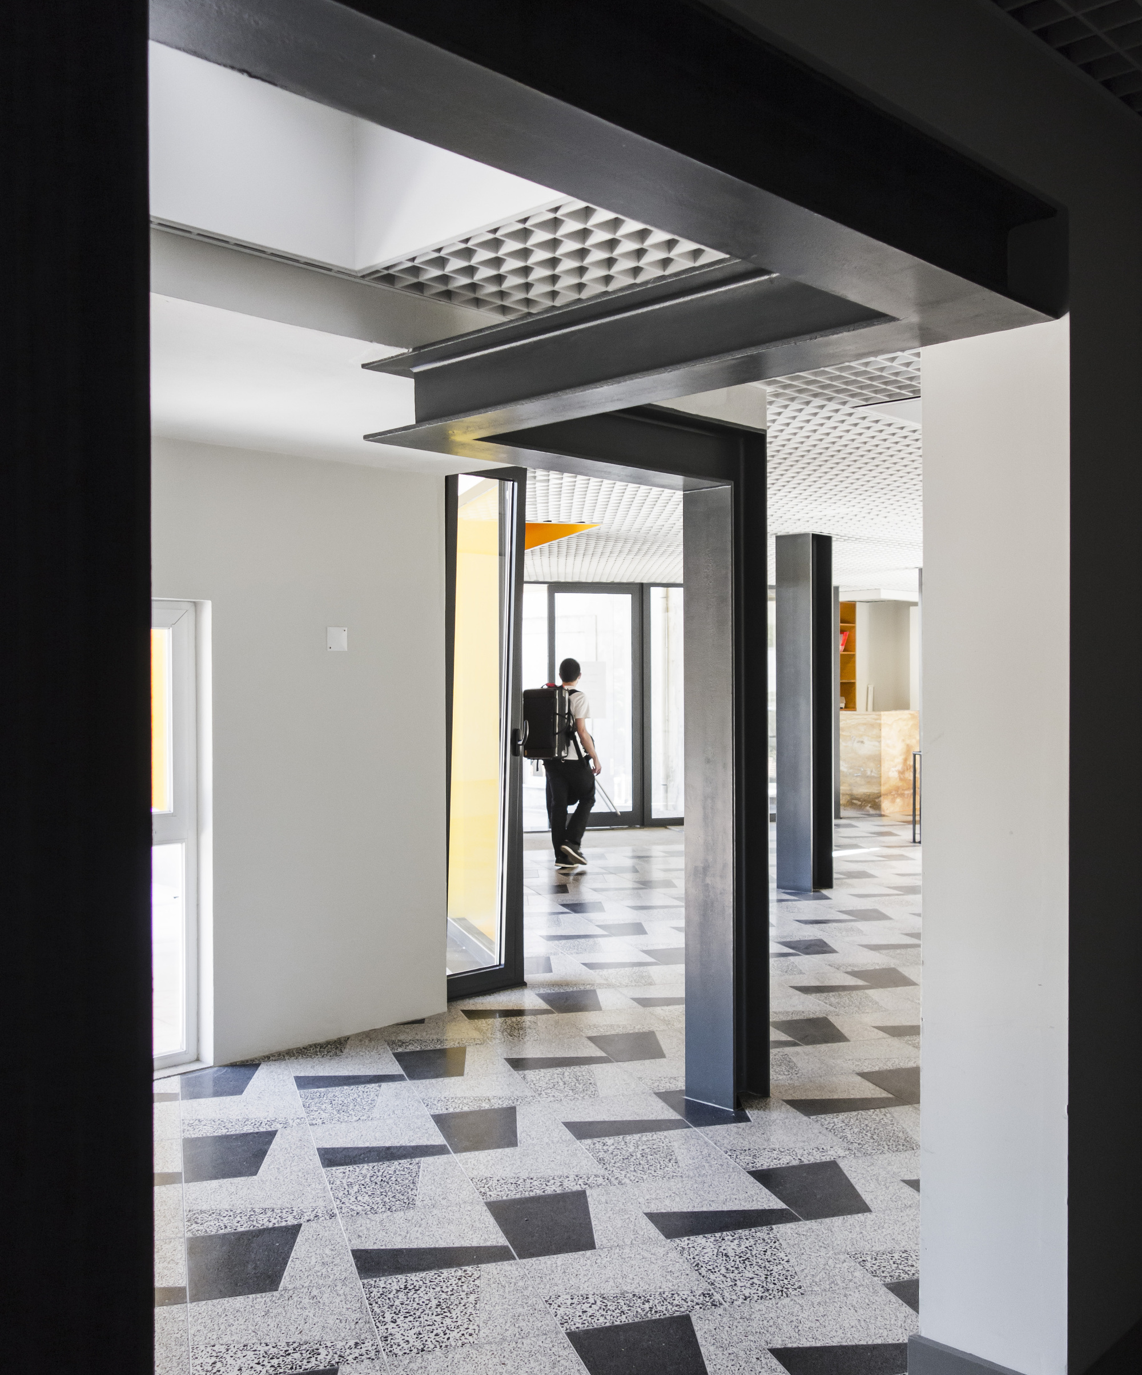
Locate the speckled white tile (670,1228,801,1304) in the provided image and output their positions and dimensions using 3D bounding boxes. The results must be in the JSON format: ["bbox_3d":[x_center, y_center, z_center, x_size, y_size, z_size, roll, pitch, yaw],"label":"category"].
[{"bbox_3d":[0.455,1.453,3.349,0.305,0.020,0.390,0,0,-17],"label":"speckled white tile"}]

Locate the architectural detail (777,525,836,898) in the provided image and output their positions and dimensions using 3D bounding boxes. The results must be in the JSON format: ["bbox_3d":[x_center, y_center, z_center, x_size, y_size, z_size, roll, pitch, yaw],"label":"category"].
[{"bbox_3d":[1.651,0.182,9.412,0.293,2.481,0.263,0,0,43],"label":"architectural detail"}]

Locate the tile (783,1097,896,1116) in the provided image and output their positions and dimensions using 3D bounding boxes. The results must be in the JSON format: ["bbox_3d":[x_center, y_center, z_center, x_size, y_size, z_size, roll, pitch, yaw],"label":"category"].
[{"bbox_3d":[0.954,1.447,4.617,0.390,0.020,0.176,0,0,-17],"label":"tile"}]

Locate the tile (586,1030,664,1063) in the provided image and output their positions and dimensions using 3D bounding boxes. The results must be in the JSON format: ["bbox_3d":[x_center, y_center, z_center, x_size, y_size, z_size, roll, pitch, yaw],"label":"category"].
[{"bbox_3d":[0.262,1.447,5.347,0.299,0.020,0.382,0,0,-17],"label":"tile"}]

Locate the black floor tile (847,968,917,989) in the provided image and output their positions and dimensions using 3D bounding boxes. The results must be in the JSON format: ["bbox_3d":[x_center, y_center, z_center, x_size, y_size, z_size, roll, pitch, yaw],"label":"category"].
[{"bbox_3d":[1.567,1.439,6.570,0.299,0.020,0.382,0,0,-17],"label":"black floor tile"}]

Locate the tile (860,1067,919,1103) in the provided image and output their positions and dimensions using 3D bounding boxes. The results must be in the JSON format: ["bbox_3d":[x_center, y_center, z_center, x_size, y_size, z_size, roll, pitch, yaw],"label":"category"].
[{"bbox_3d":[1.269,1.456,4.859,0.301,0.014,0.386,0,0,-17],"label":"tile"}]

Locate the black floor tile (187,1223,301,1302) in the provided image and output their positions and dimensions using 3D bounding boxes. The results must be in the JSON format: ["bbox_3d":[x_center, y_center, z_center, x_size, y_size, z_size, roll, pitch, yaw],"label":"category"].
[{"bbox_3d":[-0.811,1.457,3.369,0.299,0.020,0.382,0,0,-17],"label":"black floor tile"}]

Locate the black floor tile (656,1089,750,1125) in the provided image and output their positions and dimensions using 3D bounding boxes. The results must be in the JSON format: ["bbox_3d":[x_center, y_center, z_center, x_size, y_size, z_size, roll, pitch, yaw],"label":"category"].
[{"bbox_3d":[0.493,1.449,4.592,0.299,0.020,0.382,0,0,-17],"label":"black floor tile"}]

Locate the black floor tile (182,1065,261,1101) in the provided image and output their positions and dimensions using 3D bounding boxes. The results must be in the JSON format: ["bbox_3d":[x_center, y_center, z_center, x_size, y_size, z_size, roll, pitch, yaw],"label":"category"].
[{"bbox_3d":[-1.281,1.463,4.907,0.301,0.014,0.386,0,0,-17],"label":"black floor tile"}]

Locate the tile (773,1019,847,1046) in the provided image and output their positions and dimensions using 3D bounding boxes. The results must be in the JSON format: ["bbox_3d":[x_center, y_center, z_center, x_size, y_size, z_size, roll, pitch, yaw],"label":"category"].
[{"bbox_3d":[1.037,1.452,5.616,0.301,0.014,0.386,0,0,-17],"label":"tile"}]

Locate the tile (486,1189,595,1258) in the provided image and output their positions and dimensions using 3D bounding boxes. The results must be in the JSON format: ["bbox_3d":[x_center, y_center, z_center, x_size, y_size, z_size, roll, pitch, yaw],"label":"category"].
[{"bbox_3d":[-0.044,1.454,3.603,0.299,0.020,0.382,0,0,-17],"label":"tile"}]

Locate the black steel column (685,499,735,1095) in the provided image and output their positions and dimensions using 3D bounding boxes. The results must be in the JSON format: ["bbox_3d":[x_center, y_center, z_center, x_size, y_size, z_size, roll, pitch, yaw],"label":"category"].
[{"bbox_3d":[0.550,0.382,4.712,0.208,2.140,0.212,0,0,43],"label":"black steel column"}]

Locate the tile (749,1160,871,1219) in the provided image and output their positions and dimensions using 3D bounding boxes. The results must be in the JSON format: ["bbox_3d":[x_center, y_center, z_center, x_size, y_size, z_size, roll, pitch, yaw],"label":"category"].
[{"bbox_3d":[0.723,1.451,3.838,0.299,0.020,0.382,0,0,-17],"label":"tile"}]

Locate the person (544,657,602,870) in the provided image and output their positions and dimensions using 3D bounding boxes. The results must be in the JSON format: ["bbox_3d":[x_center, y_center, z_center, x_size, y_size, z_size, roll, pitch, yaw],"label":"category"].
[{"bbox_3d":[0.008,0.594,10.643,0.500,1.655,0.450,0,0,40],"label":"person"}]

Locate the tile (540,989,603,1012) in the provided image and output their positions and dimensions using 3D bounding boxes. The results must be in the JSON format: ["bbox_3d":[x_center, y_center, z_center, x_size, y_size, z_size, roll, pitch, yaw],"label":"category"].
[{"bbox_3d":[0.033,1.452,6.137,0.301,0.014,0.386,0,0,-17],"label":"tile"}]

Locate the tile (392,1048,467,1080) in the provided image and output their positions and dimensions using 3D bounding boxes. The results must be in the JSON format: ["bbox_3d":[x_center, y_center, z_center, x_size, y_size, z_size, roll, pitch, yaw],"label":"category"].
[{"bbox_3d":[-0.508,1.460,5.144,0.301,0.014,0.386,0,0,-17],"label":"tile"}]

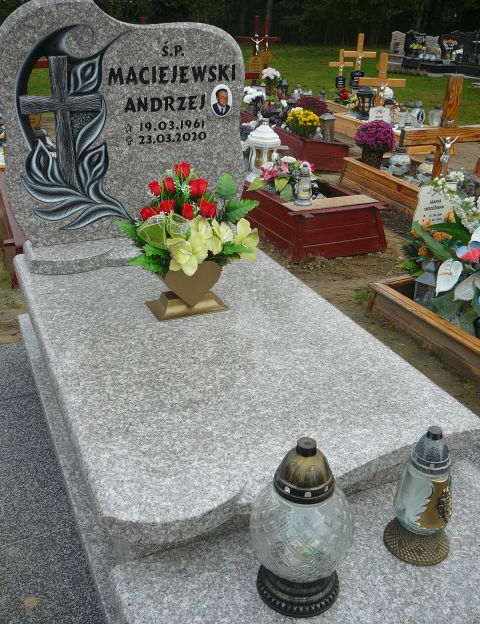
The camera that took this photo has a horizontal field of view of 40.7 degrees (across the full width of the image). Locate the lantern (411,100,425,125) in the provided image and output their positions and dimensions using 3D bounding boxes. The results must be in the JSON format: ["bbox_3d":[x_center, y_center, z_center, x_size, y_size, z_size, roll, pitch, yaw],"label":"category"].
[{"bbox_3d":[2.049,-2.299,7.487,0.156,0.272,0.130,-5,25,-14],"label":"lantern"}]

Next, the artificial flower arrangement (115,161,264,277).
[{"bbox_3d":[-0.171,-0.300,2.146,0.450,0.380,0.280,-11,26,-23],"label":"artificial flower arrangement"}]

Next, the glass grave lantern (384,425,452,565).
[{"bbox_3d":[0.397,0.376,1.384,0.145,0.310,0.145,-15,28,-29],"label":"glass grave lantern"}]

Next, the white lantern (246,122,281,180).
[{"bbox_3d":[0.163,-1.072,4.323,0.220,0.375,0.220,-10,26,-21],"label":"white lantern"}]

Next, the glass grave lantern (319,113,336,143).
[{"bbox_3d":[0.845,-1.794,6.283,0.155,0.257,0.155,-3,25,-9],"label":"glass grave lantern"}]

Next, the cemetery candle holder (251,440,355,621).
[{"bbox_3d":[0.110,0.363,1.151,0.183,0.321,0.183,1,25,0],"label":"cemetery candle holder"}]

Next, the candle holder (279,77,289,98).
[{"bbox_3d":[0.663,-3.376,9.749,0.151,0.323,0.151,-5,25,-14],"label":"candle holder"}]

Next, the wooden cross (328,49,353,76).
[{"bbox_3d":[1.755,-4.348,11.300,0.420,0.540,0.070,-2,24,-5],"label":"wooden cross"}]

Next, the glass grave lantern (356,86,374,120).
[{"bbox_3d":[1.388,-2.297,7.058,0.185,0.345,0.185,-10,26,-21],"label":"glass grave lantern"}]

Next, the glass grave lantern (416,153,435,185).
[{"bbox_3d":[1.335,-1.015,4.538,0.155,0.215,0.155,-7,25,-16],"label":"glass grave lantern"}]

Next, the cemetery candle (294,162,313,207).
[{"bbox_3d":[0.411,-0.822,4.140,0.125,0.261,0.125,1,25,0],"label":"cemetery candle"}]

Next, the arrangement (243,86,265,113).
[{"bbox_3d":[0.181,-2.763,8.447,0.274,0.317,0.274,-8,26,-18],"label":"arrangement"}]

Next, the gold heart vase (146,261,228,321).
[{"bbox_3d":[-0.175,-0.097,2.157,0.242,0.175,0.150,-9,27,-21],"label":"gold heart vase"}]

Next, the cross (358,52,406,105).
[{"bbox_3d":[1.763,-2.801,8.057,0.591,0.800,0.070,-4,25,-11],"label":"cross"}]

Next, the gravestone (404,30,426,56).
[{"bbox_3d":[5.243,-7.978,19.300,0.700,0.840,0.140,-10,26,-21],"label":"gravestone"}]

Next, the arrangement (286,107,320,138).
[{"bbox_3d":[0.586,-1.755,5.961,0.310,0.280,0.290,0,24,0],"label":"arrangement"}]

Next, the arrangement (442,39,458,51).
[{"bbox_3d":[5.693,-7.234,17.500,0.419,0.331,0.335,-5,25,-14],"label":"arrangement"}]

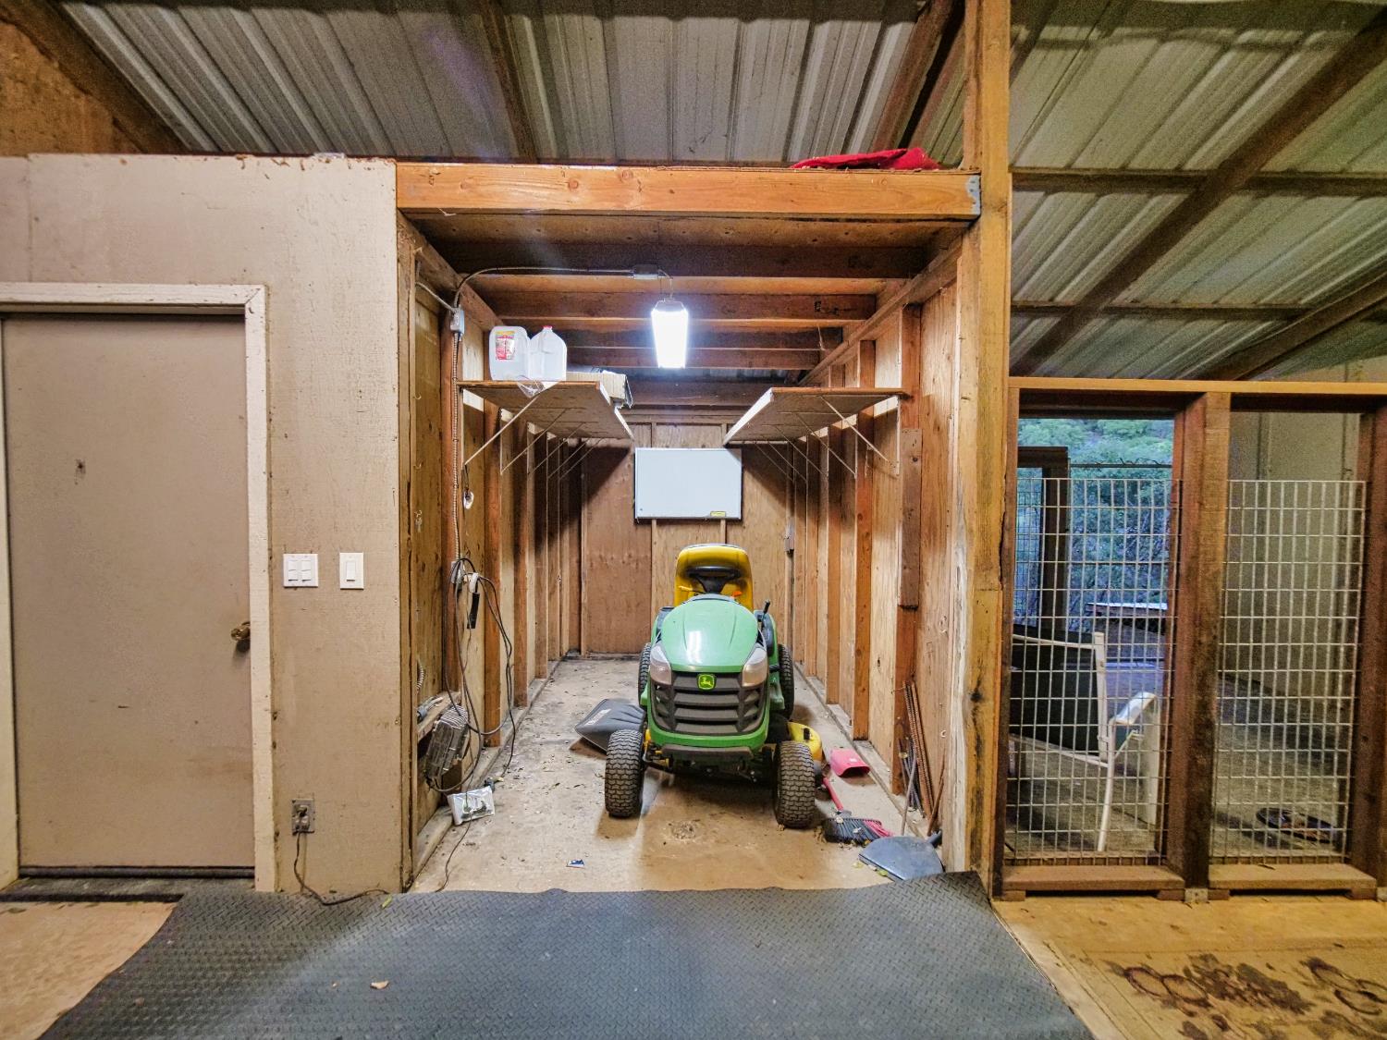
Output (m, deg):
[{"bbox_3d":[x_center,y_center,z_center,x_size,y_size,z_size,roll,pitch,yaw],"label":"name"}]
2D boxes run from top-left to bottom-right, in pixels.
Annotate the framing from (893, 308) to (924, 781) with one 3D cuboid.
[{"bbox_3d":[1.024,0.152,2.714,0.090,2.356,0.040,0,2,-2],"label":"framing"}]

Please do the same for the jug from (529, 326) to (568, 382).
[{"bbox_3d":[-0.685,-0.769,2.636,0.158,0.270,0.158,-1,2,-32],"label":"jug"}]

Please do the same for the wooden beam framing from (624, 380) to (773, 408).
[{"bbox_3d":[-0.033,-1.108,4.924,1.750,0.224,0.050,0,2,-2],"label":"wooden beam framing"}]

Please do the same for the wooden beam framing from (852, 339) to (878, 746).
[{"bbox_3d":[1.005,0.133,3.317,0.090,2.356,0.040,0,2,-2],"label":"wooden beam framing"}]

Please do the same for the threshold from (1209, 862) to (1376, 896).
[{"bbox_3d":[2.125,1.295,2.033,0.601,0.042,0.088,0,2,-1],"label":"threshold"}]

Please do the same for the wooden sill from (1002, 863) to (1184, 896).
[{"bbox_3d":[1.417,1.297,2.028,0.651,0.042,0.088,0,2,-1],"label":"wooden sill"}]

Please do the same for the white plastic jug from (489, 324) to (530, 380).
[{"bbox_3d":[-0.854,-0.764,2.631,0.150,0.263,0.140,0,2,-2],"label":"white plastic jug"}]

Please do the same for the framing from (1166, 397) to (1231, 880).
[{"bbox_3d":[1.839,0.445,2.051,0.091,1.785,0.090,0,2,-2],"label":"framing"}]

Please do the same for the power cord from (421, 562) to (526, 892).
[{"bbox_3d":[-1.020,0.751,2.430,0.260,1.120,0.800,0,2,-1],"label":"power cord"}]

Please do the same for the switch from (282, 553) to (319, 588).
[{"bbox_3d":[-1.362,0.176,1.942,0.120,0.118,0.013,0,2,-2],"label":"switch"}]

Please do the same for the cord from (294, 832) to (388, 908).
[{"bbox_3d":[-1.240,1.215,1.950,0.330,0.225,0.075,0,2,-1],"label":"cord"}]

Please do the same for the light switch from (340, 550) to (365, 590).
[{"bbox_3d":[-1.181,0.176,1.942,0.083,0.126,0.014,0,2,-1],"label":"light switch"}]

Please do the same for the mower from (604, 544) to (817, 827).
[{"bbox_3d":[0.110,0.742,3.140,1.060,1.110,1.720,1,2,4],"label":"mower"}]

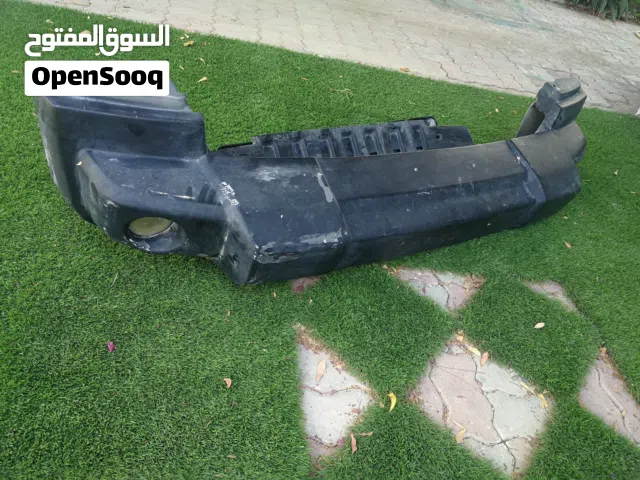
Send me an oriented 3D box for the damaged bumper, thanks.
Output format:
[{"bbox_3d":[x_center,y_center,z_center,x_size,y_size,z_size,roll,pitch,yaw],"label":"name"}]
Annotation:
[{"bbox_3d":[0.241,-0.256,1.417,1.793,0.348,0.571,-10,45,-31],"label":"damaged bumper"}]

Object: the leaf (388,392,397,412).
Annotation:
[{"bbox_3d":[0.140,0.307,0.949,0.015,0.010,0.043,12,38,-7],"label":"leaf"}]

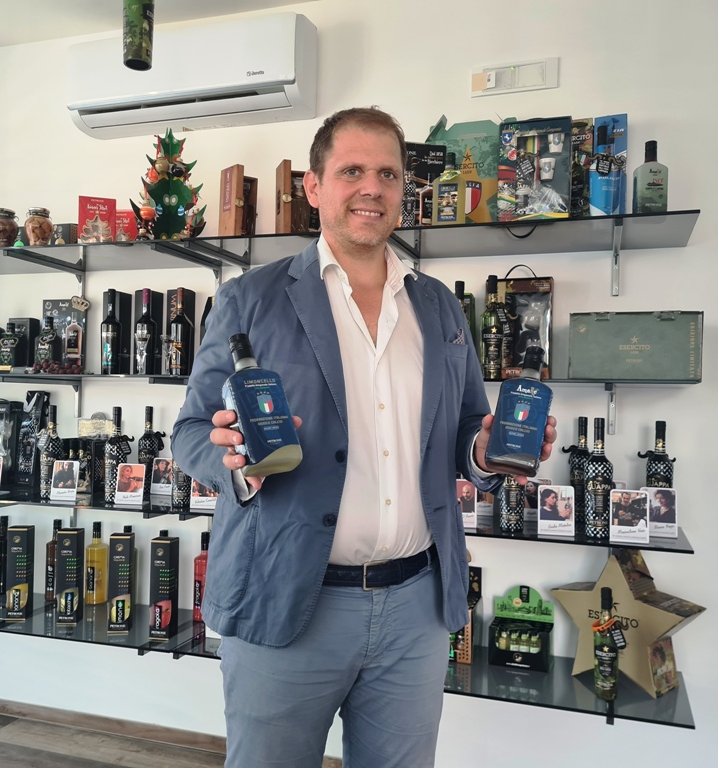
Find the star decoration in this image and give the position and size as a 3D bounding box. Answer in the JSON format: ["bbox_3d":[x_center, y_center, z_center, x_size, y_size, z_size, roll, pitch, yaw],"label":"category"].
[{"bbox_3d":[0.724,0.632,2.101,0.375,0.354,0.125,0,-2,42],"label":"star decoration"}]

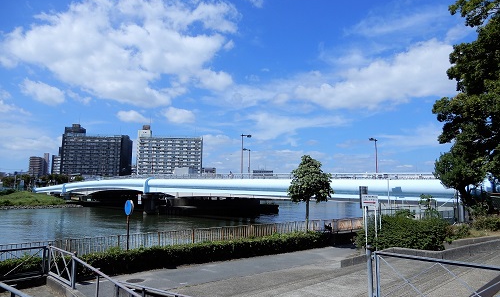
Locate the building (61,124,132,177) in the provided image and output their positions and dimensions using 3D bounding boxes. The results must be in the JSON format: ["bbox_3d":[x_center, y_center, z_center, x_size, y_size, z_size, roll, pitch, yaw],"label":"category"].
[{"bbox_3d":[-113.767,6.918,258.384,42.500,48.000,27.000,1,-6,-4],"label":"building"}]

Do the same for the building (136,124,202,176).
[{"bbox_3d":[-58.811,7.347,256.384,47.500,48.000,13.000,1,-6,-4],"label":"building"}]

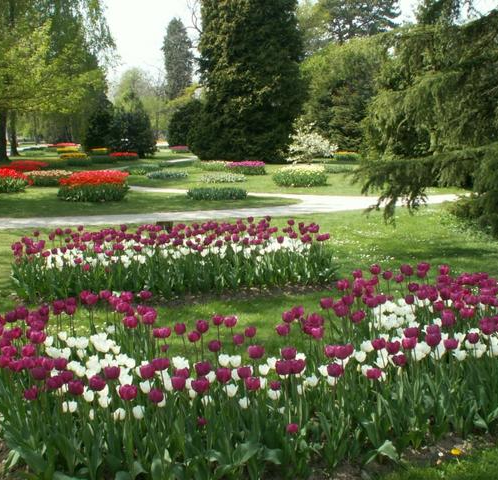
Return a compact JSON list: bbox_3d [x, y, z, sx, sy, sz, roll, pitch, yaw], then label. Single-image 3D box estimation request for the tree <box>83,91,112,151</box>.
[{"bbox_3d":[-10.494,-8.180,45.272,2.400,4.500,2.300,0,9,0],"label":"tree"}]

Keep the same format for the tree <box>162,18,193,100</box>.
[{"bbox_3d":[-8.828,-19.406,79.900,4.300,15.300,4.200,0,9,0],"label":"tree"}]

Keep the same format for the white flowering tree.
[{"bbox_3d":[2.914,-4.324,29.693,2.350,2.000,2.200,0,9,0],"label":"white flowering tree"}]

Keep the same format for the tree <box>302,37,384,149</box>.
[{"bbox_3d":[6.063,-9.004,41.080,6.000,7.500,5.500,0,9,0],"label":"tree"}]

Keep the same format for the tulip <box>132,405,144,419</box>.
[{"bbox_3d":[-0.493,0.758,2.863,0.054,0.062,0.054,0,9,0],"label":"tulip"}]

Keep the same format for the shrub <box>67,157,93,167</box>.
[{"bbox_3d":[-8.068,-3.748,30.802,1.300,0.500,1.200,0,9,0],"label":"shrub"}]

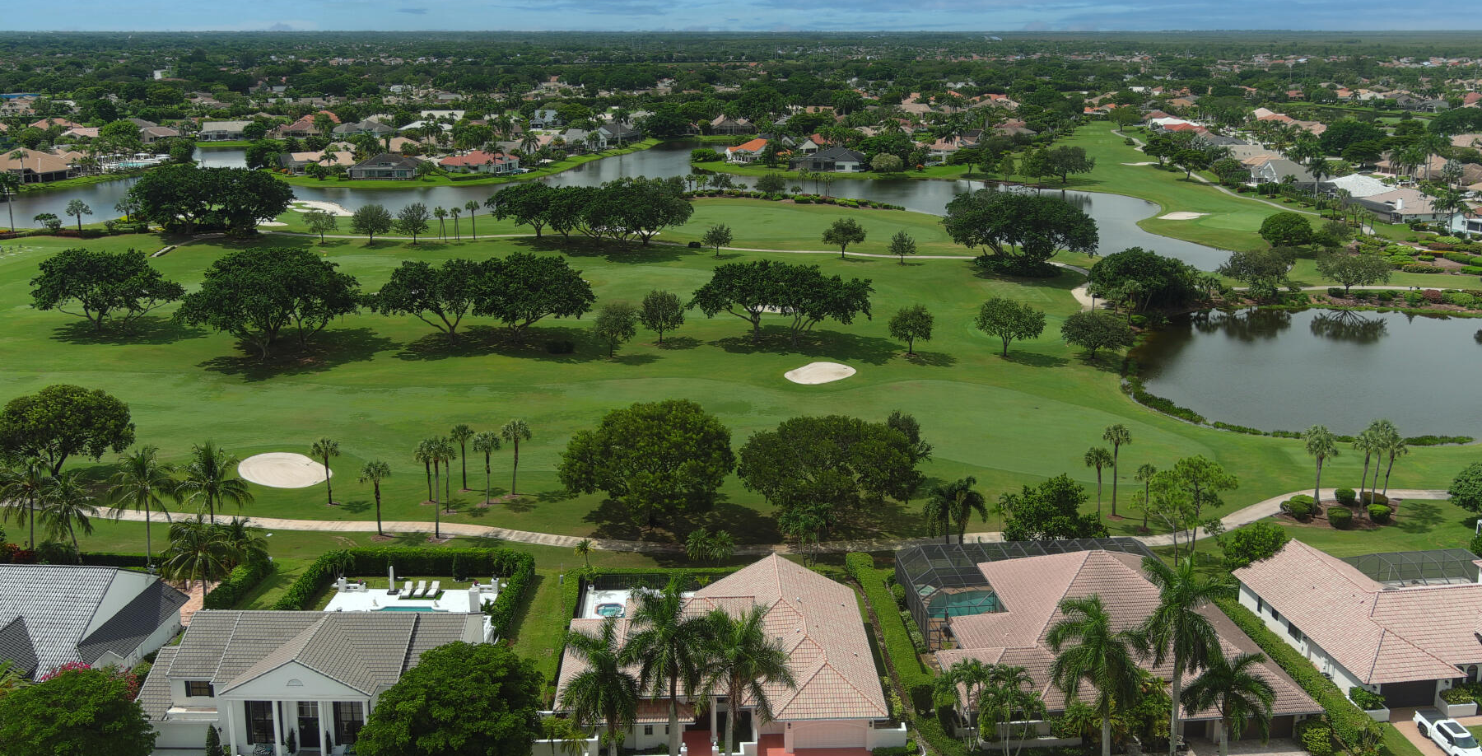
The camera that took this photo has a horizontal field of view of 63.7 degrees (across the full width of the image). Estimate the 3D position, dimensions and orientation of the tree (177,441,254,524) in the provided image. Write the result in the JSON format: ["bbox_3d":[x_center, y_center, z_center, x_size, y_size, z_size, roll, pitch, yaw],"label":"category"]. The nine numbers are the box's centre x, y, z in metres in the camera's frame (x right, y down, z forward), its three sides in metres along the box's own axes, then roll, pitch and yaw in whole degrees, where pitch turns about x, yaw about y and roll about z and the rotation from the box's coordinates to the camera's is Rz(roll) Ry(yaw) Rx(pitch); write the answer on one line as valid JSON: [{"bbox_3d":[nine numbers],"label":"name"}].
[{"bbox_3d":[-49.921,12.226,114.354,6.755,12.529,6.755,-8,18,-25],"label":"tree"}]

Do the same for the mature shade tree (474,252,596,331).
[{"bbox_3d":[-33.330,-12.580,190.950,19.110,14.690,18.160,-3,17,-10],"label":"mature shade tree"}]

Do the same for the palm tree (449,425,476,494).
[{"bbox_3d":[-30.410,8.734,130.790,2.980,7.680,2.980,0,16,0],"label":"palm tree"}]

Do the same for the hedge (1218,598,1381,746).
[{"bbox_3d":[43.070,22.640,93.690,1.800,1.800,19.770,-2,16,-6],"label":"hedge"}]

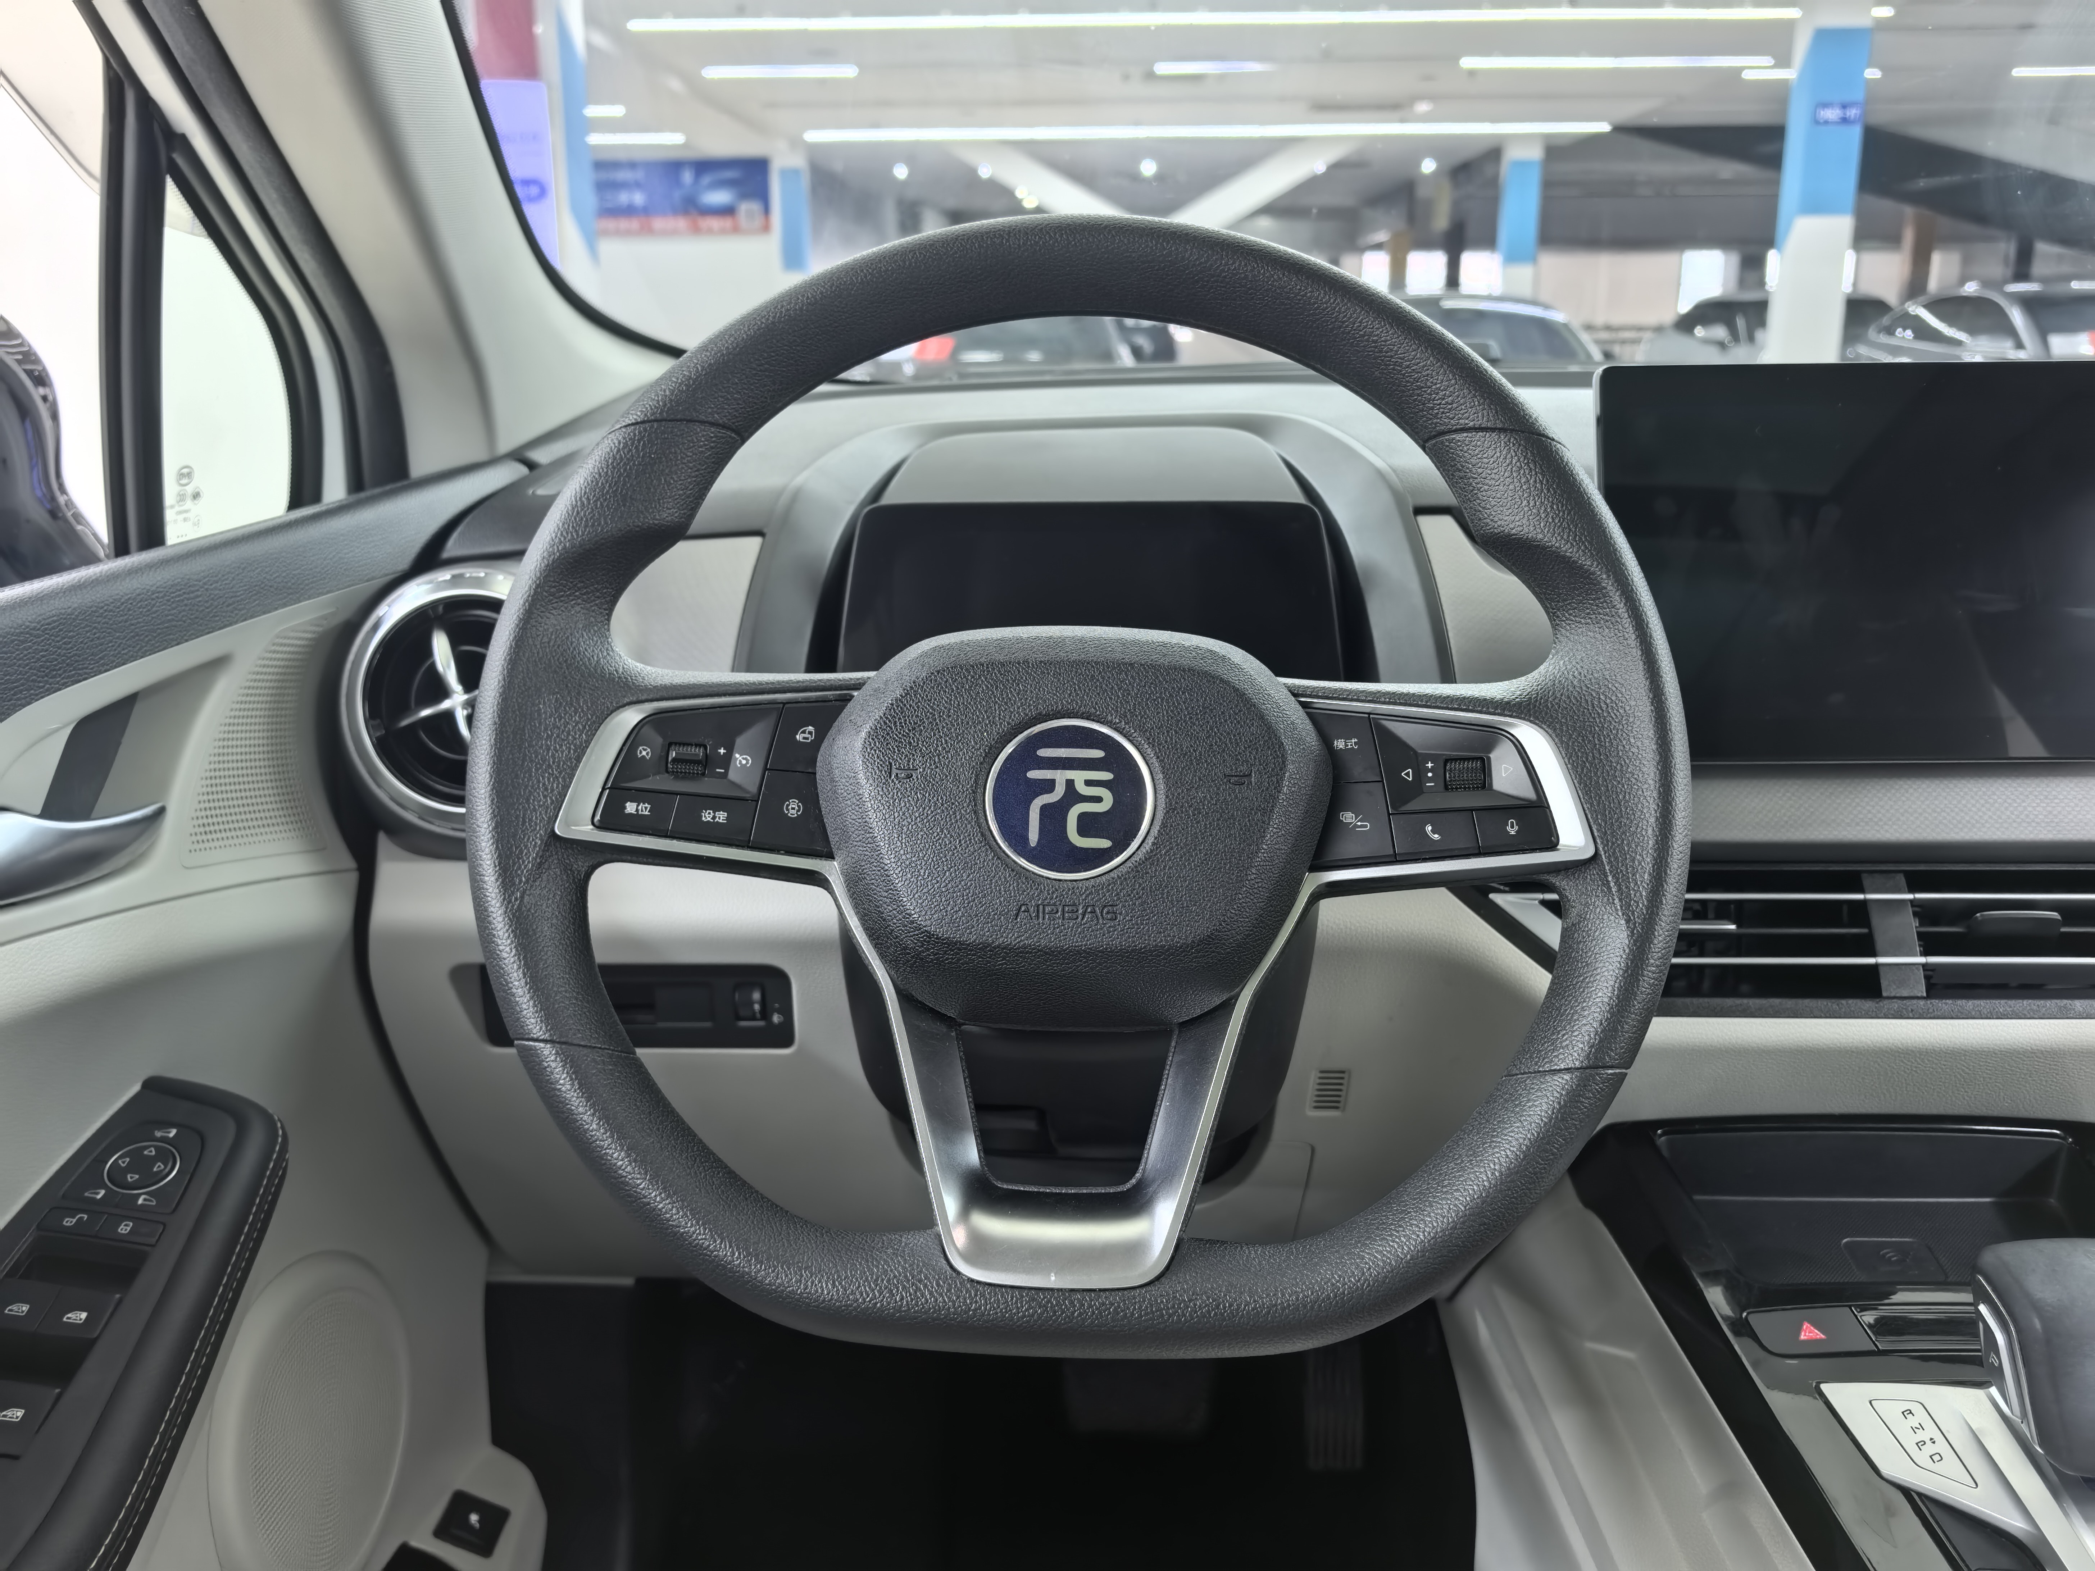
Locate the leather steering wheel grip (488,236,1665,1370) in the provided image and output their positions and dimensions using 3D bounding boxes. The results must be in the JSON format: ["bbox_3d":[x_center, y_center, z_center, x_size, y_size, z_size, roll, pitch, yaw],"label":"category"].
[{"bbox_3d":[0.008,-0.006,0.535,0.374,0.360,0.100,1,-14,2],"label":"leather steering wheel grip"}]

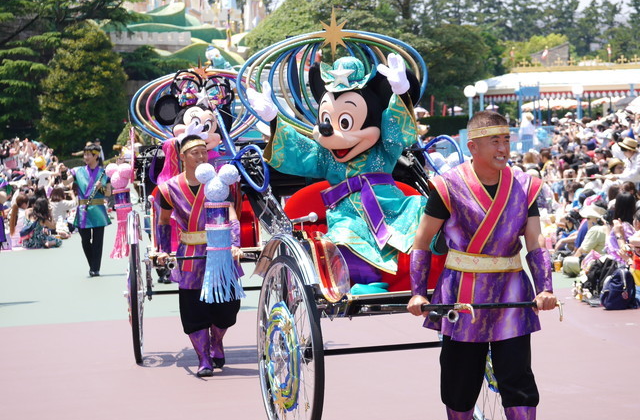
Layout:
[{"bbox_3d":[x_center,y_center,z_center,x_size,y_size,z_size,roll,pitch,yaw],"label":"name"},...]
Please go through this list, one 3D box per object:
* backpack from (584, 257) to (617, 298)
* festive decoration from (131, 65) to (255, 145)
[{"bbox_3d":[2.643,0.635,24.000,0.360,0.420,0.270,-2,2,18],"label":"backpack"},{"bbox_3d":[-0.966,-0.815,19.800,1.030,0.610,0.450,-3,2,-2],"label":"festive decoration"}]

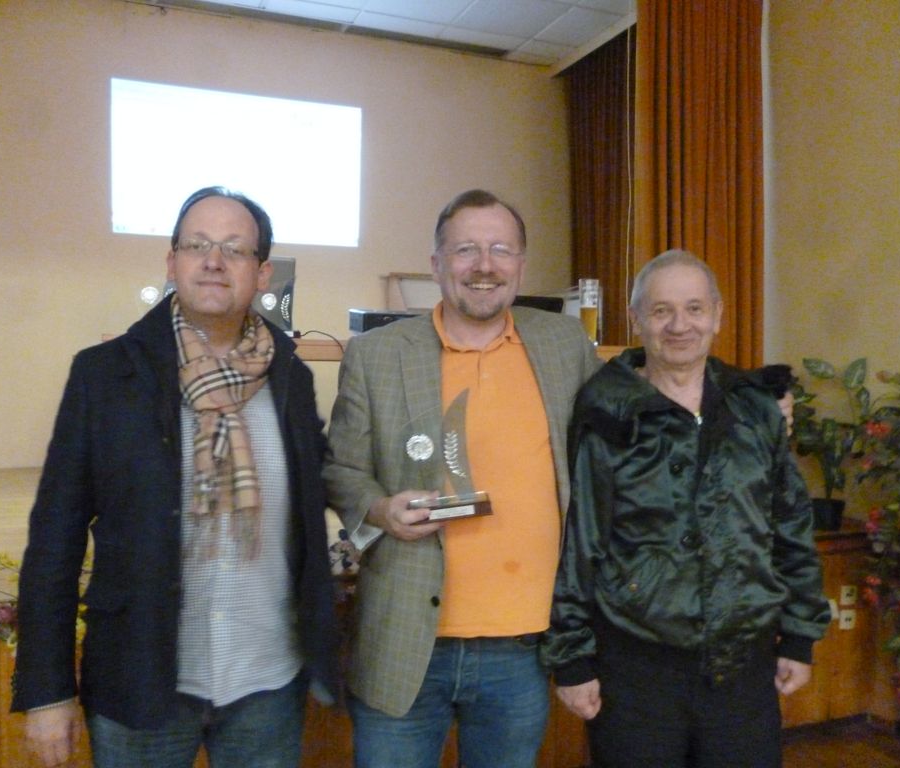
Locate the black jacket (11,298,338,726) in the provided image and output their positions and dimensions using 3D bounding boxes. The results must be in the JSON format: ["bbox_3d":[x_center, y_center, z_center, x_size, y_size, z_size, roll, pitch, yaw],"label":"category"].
[{"bbox_3d":[-0.500,0.214,1.520,0.560,0.740,0.300,0,1,-20],"label":"black jacket"}]

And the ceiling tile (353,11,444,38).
[{"bbox_3d":[-0.344,-2.499,5.750,0.620,0.020,0.220,-1,1,-23],"label":"ceiling tile"}]

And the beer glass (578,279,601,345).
[{"bbox_3d":[0.497,-0.256,2.960,0.075,0.240,0.075,0,1,0],"label":"beer glass"}]

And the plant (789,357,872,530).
[{"bbox_3d":[1.531,0.245,3.360,0.330,0.700,0.320,-1,1,-23],"label":"plant"}]

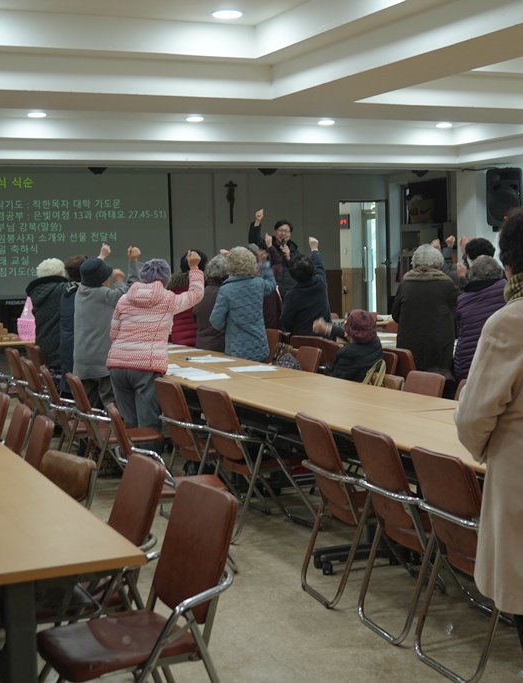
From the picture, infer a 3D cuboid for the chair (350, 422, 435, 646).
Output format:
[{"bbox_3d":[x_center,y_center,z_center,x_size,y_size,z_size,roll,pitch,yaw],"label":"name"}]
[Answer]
[{"bbox_3d":[0.678,0.757,4.634,0.560,0.820,0.450,-3,5,-23],"label":"chair"}]

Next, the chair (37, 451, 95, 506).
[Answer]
[{"bbox_3d":[-0.961,0.859,4.379,0.510,0.760,0.460,-5,6,-35],"label":"chair"}]

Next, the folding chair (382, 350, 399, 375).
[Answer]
[{"bbox_3d":[0.641,0.509,7.882,0.540,0.810,0.460,-4,5,-24],"label":"folding chair"}]

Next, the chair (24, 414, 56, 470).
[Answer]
[{"bbox_3d":[-1.200,0.774,5.066,0.560,0.820,0.450,-3,5,-18],"label":"chair"}]

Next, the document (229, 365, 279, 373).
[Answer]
[{"bbox_3d":[-0.050,0.194,7.870,0.320,0.010,0.270,-2,5,0],"label":"document"}]

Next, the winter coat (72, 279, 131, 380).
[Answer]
[{"bbox_3d":[-1.111,-0.093,7.910,0.490,0.760,0.380,2,6,35],"label":"winter coat"}]

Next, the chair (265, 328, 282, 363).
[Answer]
[{"bbox_3d":[-0.097,0.310,10.535,0.560,0.820,0.450,-3,5,-22],"label":"chair"}]

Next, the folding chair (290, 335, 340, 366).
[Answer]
[{"bbox_3d":[0.654,0.352,10.082,0.570,0.800,0.490,-5,5,-39],"label":"folding chair"}]

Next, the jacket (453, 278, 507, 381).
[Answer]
[{"bbox_3d":[1.565,-0.076,7.900,0.470,0.770,0.380,-1,4,4],"label":"jacket"}]

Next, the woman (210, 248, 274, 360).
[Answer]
[{"bbox_3d":[-0.153,0.049,8.950,0.530,1.600,0.430,0,4,14],"label":"woman"}]

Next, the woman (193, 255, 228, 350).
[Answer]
[{"bbox_3d":[-0.376,-0.010,9.978,0.500,1.560,0.380,-1,5,5],"label":"woman"}]

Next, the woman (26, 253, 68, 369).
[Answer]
[{"bbox_3d":[-1.967,0.016,10.300,0.480,1.570,0.400,0,4,18],"label":"woman"}]

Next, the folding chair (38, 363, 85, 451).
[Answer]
[{"bbox_3d":[-1.216,0.578,7.537,0.560,0.820,0.450,-3,5,-17],"label":"folding chair"}]

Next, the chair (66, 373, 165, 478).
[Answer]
[{"bbox_3d":[-0.934,0.611,7.024,0.560,0.820,0.450,-3,5,-20],"label":"chair"}]

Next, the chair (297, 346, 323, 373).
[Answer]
[{"bbox_3d":[0.159,0.480,8.401,0.540,0.810,0.460,-4,5,-24],"label":"chair"}]

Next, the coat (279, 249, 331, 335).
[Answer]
[{"bbox_3d":[0.420,-0.380,10.079,0.500,0.870,0.420,-1,5,5],"label":"coat"}]

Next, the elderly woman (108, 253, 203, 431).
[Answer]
[{"bbox_3d":[-0.719,0.205,7.332,0.620,1.580,0.450,0,5,15],"label":"elderly woman"}]

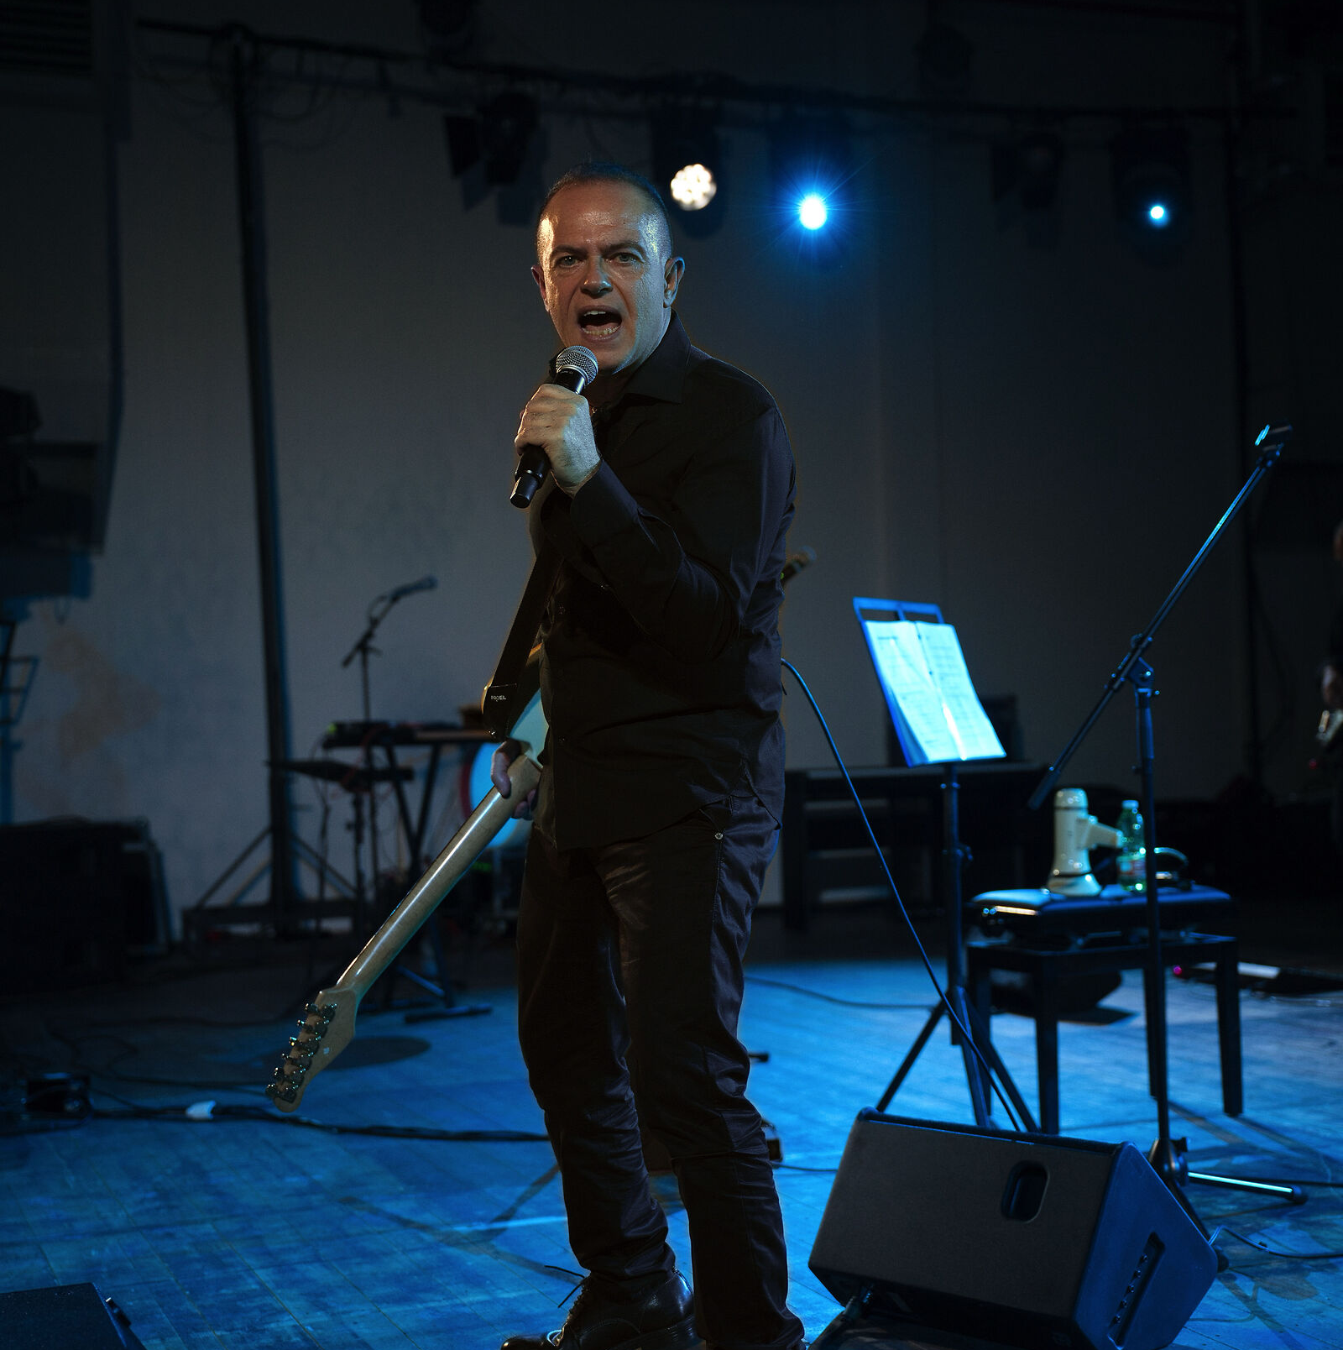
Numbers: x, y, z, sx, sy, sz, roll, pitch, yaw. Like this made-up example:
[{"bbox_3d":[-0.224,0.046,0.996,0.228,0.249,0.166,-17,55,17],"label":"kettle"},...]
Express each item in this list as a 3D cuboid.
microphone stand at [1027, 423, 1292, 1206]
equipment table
[{"bbox_3d":[0.876,0.267,4.087,0.560,1.440,0.540,-2,-1,6],"label":"microphone stand"},{"bbox_3d":[0.974,0.729,5.163,0.520,0.530,0.340,-2,-1,-22],"label":"equipment table"}]

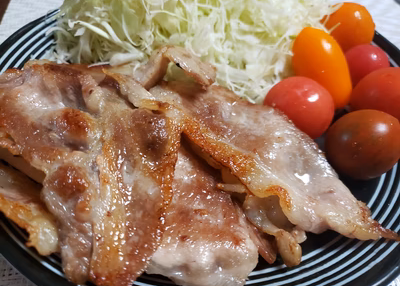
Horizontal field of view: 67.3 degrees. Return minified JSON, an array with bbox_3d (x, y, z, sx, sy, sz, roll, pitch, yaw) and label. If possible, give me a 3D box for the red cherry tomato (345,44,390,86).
[{"bbox_3d":[0.092,-0.042,0.165,0.023,0.023,0.023,28,54,20],"label":"red cherry tomato"}]

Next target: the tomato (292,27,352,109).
[{"bbox_3d":[0.062,-0.037,0.156,0.027,0.044,0.027,-21,4,25],"label":"tomato"}]

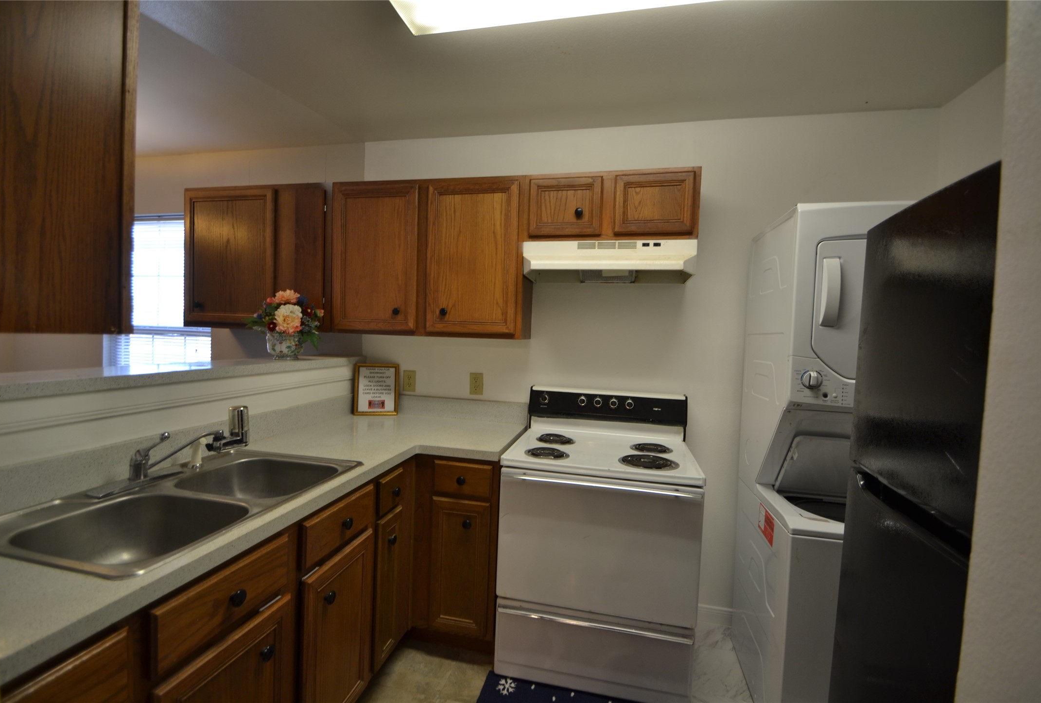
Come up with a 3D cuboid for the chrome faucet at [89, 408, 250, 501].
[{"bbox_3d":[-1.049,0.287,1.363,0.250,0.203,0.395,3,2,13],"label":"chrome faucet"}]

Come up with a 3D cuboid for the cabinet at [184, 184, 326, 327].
[{"bbox_3d":[-1.436,-0.512,2.535,0.901,0.769,0.325,3,2,13],"label":"cabinet"}]

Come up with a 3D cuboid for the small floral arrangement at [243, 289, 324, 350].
[{"bbox_3d":[-1.121,-0.152,2.080,0.310,0.290,0.300,3,2,13],"label":"small floral arrangement"}]

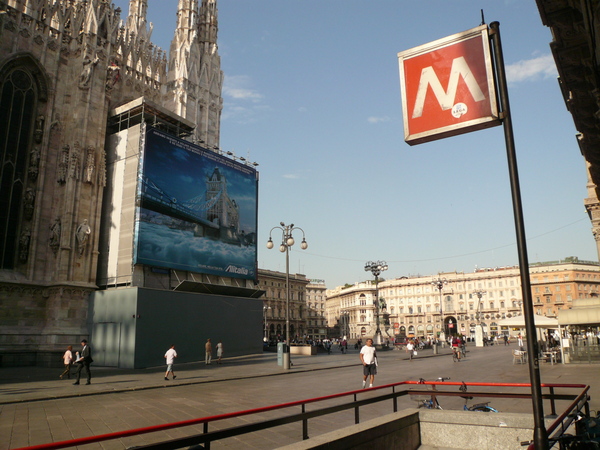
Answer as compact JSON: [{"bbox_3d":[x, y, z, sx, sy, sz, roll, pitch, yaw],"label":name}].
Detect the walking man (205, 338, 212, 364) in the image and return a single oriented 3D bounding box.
[{"bbox_3d":[-6.412,8.904,34.085,0.550,1.747,0.420,-6,-14,21],"label":"walking man"}]

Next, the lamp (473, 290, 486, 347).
[{"bbox_3d":[47.344,23.842,127.541,3.500,13.420,3.500,-10,-16,34],"label":"lamp"}]

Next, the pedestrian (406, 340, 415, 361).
[{"bbox_3d":[9.091,10.373,39.999,0.650,1.659,0.500,-4,-14,15],"label":"pedestrian"}]

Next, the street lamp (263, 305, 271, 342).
[{"bbox_3d":[-12.505,36.331,179.026,3.500,13.637,3.500,-10,-16,34],"label":"street lamp"}]

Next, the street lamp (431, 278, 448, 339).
[{"bbox_3d":[29.753,17.676,102.489,3.500,13.265,3.500,-10,-16,34],"label":"street lamp"}]

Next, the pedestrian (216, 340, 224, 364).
[{"bbox_3d":[-5.743,9.173,34.972,0.520,1.611,0.420,-8,-15,27],"label":"pedestrian"}]

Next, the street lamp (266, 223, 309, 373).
[{"bbox_3d":[-0.754,4.188,29.625,2.600,8.895,2.600,2,-14,-13],"label":"street lamp"}]

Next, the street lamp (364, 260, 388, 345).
[{"bbox_3d":[12.602,12.609,79.233,3.800,13.648,3.800,-1,-13,0],"label":"street lamp"}]

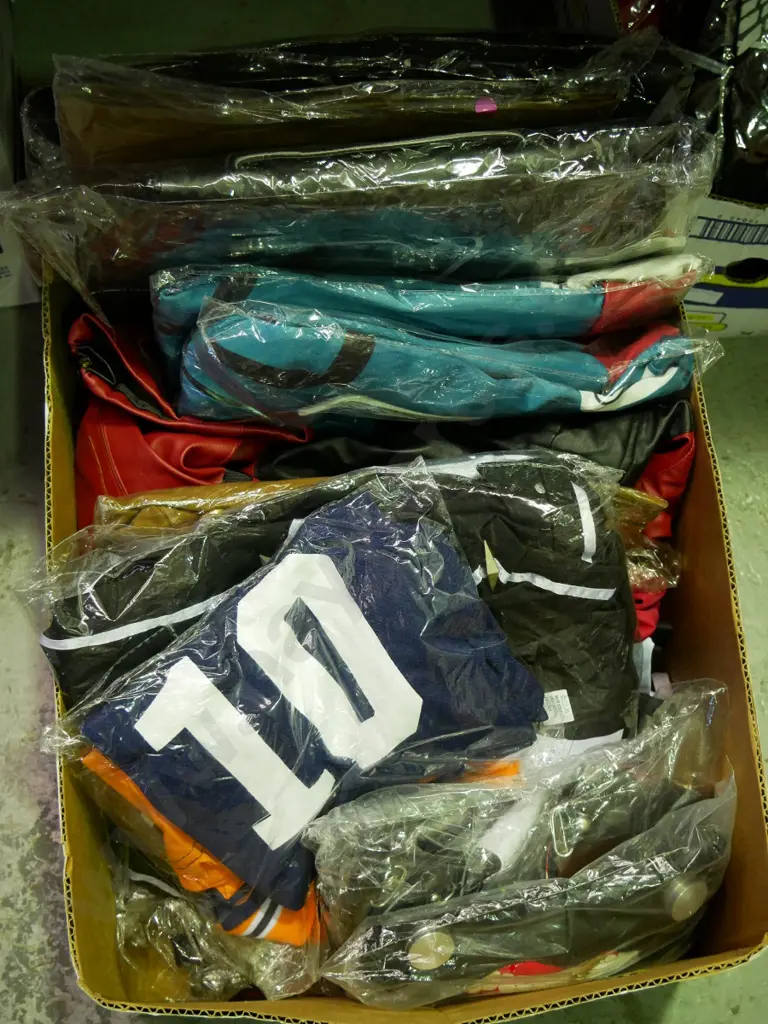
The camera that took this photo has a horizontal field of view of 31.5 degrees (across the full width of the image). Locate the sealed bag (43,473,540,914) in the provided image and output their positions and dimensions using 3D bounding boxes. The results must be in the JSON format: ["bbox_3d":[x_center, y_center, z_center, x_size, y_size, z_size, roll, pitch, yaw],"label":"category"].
[{"bbox_3d":[-0.043,0.112,0.820,0.250,0.055,0.178,-38,81,-4],"label":"sealed bag"}]

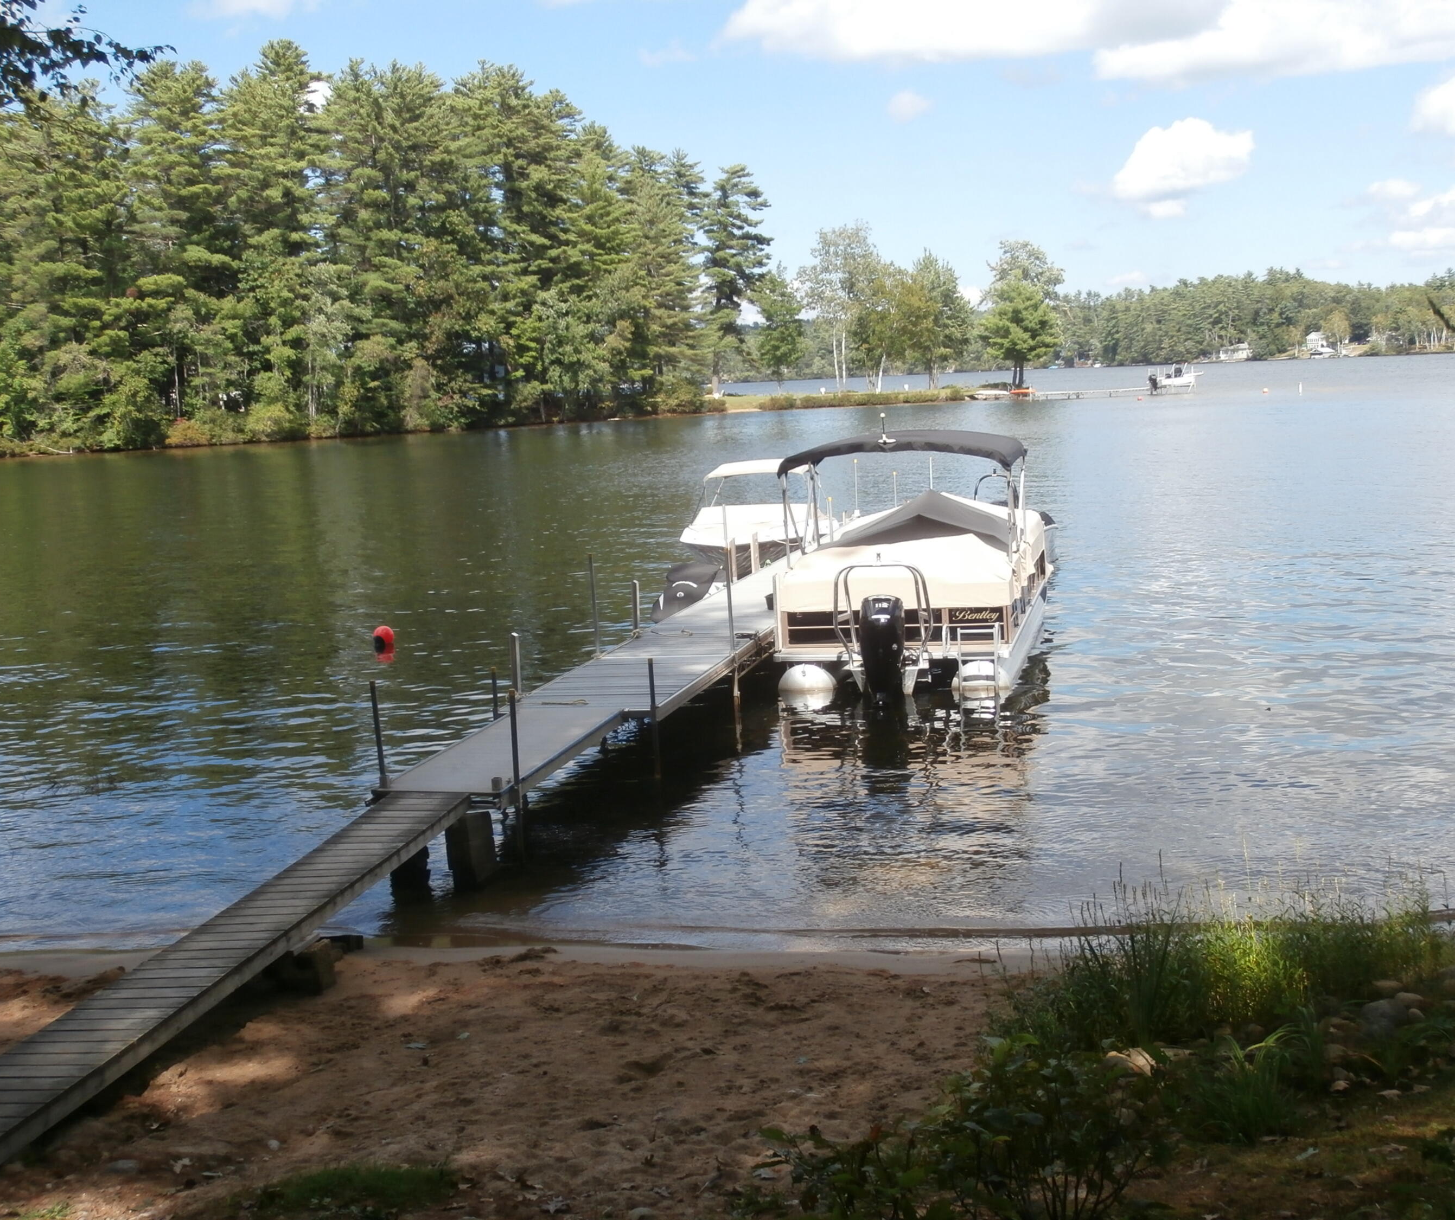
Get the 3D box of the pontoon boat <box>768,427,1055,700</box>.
[{"bbox_3d":[2.579,-0.837,22.683,2.570,2.950,8.000,0,8,14],"label":"pontoon boat"}]

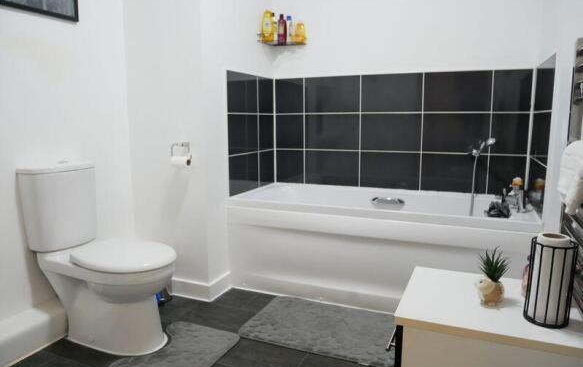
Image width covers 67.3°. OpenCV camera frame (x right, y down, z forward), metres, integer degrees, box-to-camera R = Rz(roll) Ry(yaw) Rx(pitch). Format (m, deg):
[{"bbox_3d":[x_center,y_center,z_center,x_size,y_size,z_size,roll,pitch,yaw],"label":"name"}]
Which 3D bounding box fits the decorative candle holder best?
[{"bbox_3d":[0.554,0.203,0.935,0.086,0.184,0.086,3,9,22],"label":"decorative candle holder"}]

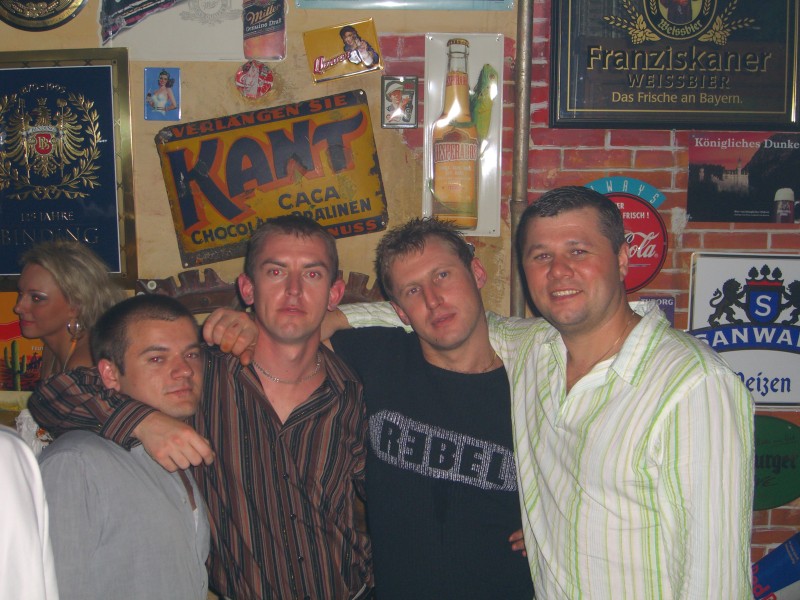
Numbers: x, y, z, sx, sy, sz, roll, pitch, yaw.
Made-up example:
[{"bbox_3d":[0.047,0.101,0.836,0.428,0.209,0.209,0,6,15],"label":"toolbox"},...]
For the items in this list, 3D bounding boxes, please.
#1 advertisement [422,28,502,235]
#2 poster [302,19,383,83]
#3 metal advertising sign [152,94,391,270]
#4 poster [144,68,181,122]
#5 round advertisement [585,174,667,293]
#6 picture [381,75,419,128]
[{"bbox_3d":[0.171,-0.444,3.565,0.213,0.547,0.020,1,5,0],"label":"advertisement"},{"bbox_3d":[-0.152,-0.671,3.551,0.191,0.142,0.010,-11,5,1],"label":"poster"},{"bbox_3d":[-0.345,-0.329,3.580,0.581,0.384,0.010,-10,5,1],"label":"metal advertising sign"},{"bbox_3d":[-0.642,-0.556,3.563,0.099,0.141,0.006,0,5,0],"label":"poster"},{"bbox_3d":[0.594,-0.174,3.593,0.279,0.319,0.010,0,5,0],"label":"round advertisement"},{"bbox_3d":[0.000,-0.535,3.563,0.100,0.142,0.010,0,5,0],"label":"picture"}]

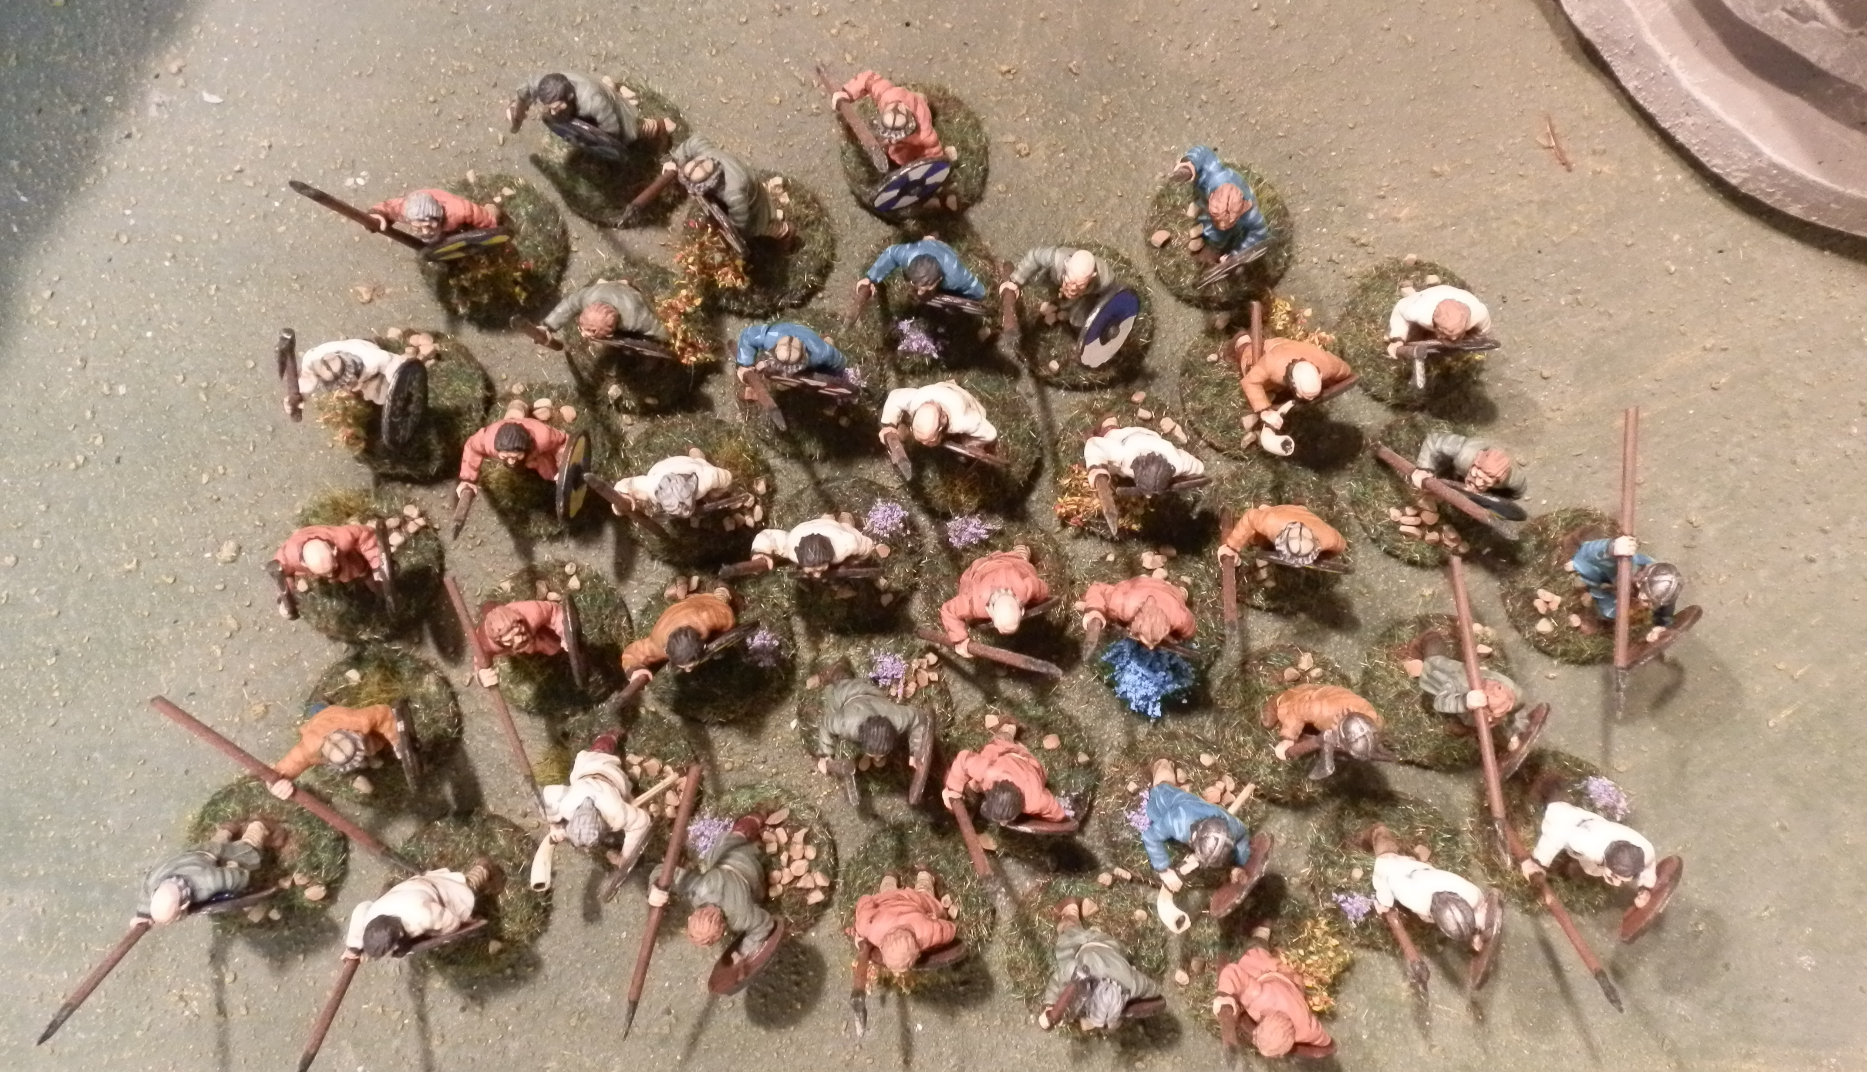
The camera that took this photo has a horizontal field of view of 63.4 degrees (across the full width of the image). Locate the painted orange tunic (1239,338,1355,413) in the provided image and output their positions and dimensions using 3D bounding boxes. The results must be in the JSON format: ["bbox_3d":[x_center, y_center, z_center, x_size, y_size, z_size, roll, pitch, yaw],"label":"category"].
[{"bbox_3d":[0.057,-0.025,0.236,0.016,0.015,0.010,-9,89,1],"label":"painted orange tunic"}]

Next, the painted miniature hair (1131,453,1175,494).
[{"bbox_3d":[0.032,-0.009,0.224,0.006,0.006,0.006,2,83,0],"label":"painted miniature hair"}]

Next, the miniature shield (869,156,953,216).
[{"bbox_3d":[-0.003,-0.056,0.242,0.015,0.015,0.003,-28,84,-3],"label":"miniature shield"}]

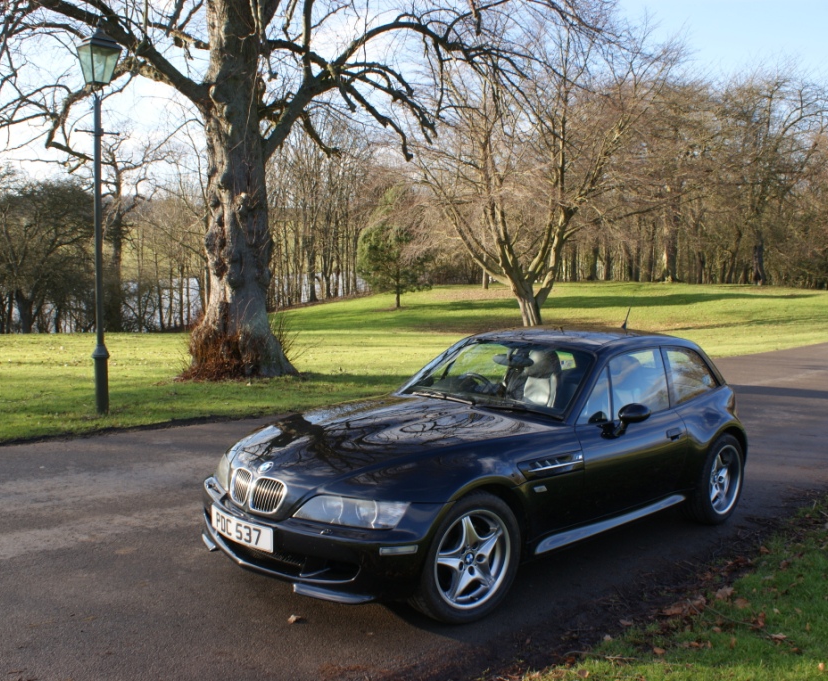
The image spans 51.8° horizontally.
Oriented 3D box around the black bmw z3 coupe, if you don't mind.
[{"bbox_3d":[0.620,0.587,5.385,4.020,1.280,1.750,-3,6,-44],"label":"black bmw z3 coupe"}]

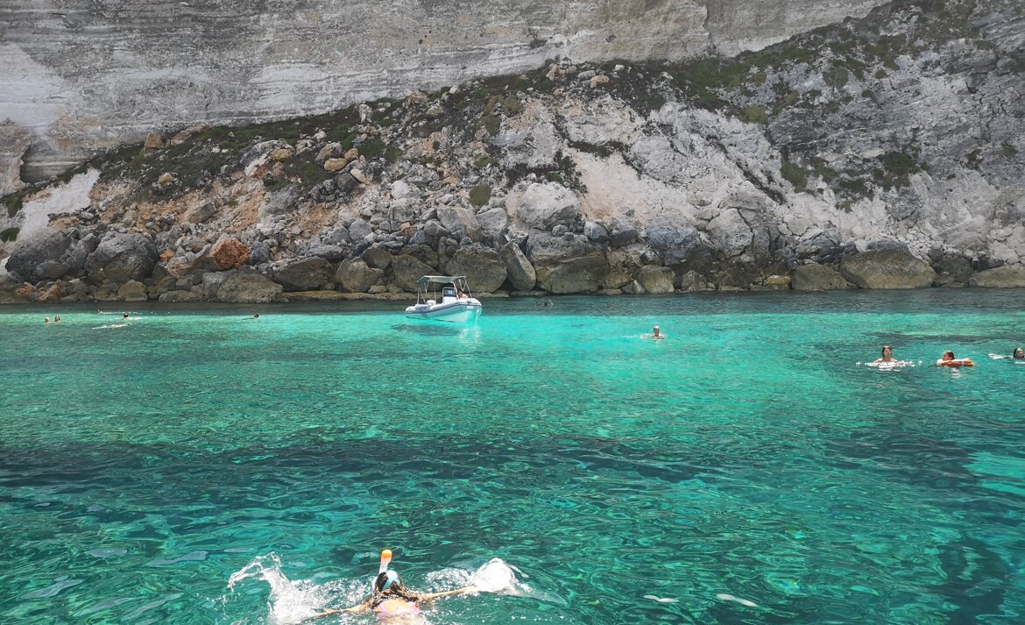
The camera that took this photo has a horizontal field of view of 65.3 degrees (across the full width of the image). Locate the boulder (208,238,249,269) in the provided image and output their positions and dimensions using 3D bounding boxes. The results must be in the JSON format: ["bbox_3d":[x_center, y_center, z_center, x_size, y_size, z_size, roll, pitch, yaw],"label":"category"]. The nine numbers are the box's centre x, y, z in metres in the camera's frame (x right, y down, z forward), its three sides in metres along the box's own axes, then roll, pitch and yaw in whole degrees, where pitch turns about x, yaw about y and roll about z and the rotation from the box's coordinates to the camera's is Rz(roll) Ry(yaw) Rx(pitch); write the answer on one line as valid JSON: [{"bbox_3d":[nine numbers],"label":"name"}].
[{"bbox_3d":[-19.075,-3.925,53.800,2.630,2.290,2.310,-1,3,-11],"label":"boulder"}]

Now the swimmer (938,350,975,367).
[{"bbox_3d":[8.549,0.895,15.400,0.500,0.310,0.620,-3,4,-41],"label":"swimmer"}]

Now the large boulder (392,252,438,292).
[{"bbox_3d":[-6.782,-2.798,55.500,3.285,2.676,2.792,0,3,-7],"label":"large boulder"}]

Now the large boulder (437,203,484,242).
[{"bbox_3d":[-3.979,-6.635,60.000,3.320,3.040,2.740,-1,3,-11],"label":"large boulder"}]

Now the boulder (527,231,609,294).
[{"bbox_3d":[4.141,-3.717,59.500,6.000,4.565,4.500,0,3,4],"label":"boulder"}]

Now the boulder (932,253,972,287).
[{"bbox_3d":[39.575,-3.788,72.000,3.788,3.157,3.220,2,4,29],"label":"boulder"}]

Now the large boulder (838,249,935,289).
[{"bbox_3d":[30.690,-3.386,65.500,7.800,3.570,4.820,-1,3,-11],"label":"large boulder"}]

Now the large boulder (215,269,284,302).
[{"bbox_3d":[-16.962,-1.664,51.500,4.380,2.320,2.940,-1,3,-11],"label":"large boulder"}]

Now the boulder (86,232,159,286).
[{"bbox_3d":[-26.611,-3.551,54.500,4.750,3.890,3.920,-1,3,-11],"label":"boulder"}]

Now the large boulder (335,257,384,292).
[{"bbox_3d":[-10.232,-2.466,53.500,3.190,2.340,2.630,-1,3,-11],"label":"large boulder"}]

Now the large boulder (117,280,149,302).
[{"bbox_3d":[-24.649,-1.351,52.000,1.990,1.630,1.640,-1,3,-11],"label":"large boulder"}]

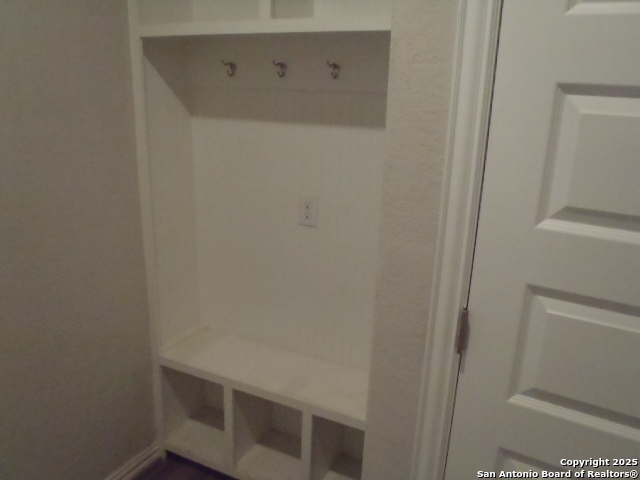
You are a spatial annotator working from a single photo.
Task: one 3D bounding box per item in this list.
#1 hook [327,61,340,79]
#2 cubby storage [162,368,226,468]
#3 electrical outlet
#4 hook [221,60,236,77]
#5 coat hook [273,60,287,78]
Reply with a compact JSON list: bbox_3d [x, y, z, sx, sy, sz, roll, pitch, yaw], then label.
[{"bbox_3d":[0.040,-0.558,1.703,0.026,0.060,0.070,9,18,24],"label":"hook"},{"bbox_3d":[-0.447,0.668,2.179,0.315,0.363,0.280,9,18,24],"label":"cubby storage"},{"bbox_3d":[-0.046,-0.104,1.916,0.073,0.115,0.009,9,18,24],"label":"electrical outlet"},{"bbox_3d":[-0.337,-0.619,1.873,0.026,0.060,0.070,9,18,24],"label":"hook"},{"bbox_3d":[-0.144,-0.588,1.786,0.026,0.060,0.070,9,18,24],"label":"coat hook"}]

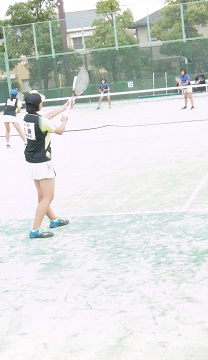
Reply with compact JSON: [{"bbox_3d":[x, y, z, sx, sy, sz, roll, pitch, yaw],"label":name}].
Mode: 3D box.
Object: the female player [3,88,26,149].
[{"bbox_3d":[-2.357,-1.636,18.547,0.600,1.550,0.580,-3,10,20],"label":"female player"}]

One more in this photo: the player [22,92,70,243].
[{"bbox_3d":[-0.641,-0.216,8.251,0.680,1.650,0.520,-12,11,-31],"label":"player"}]

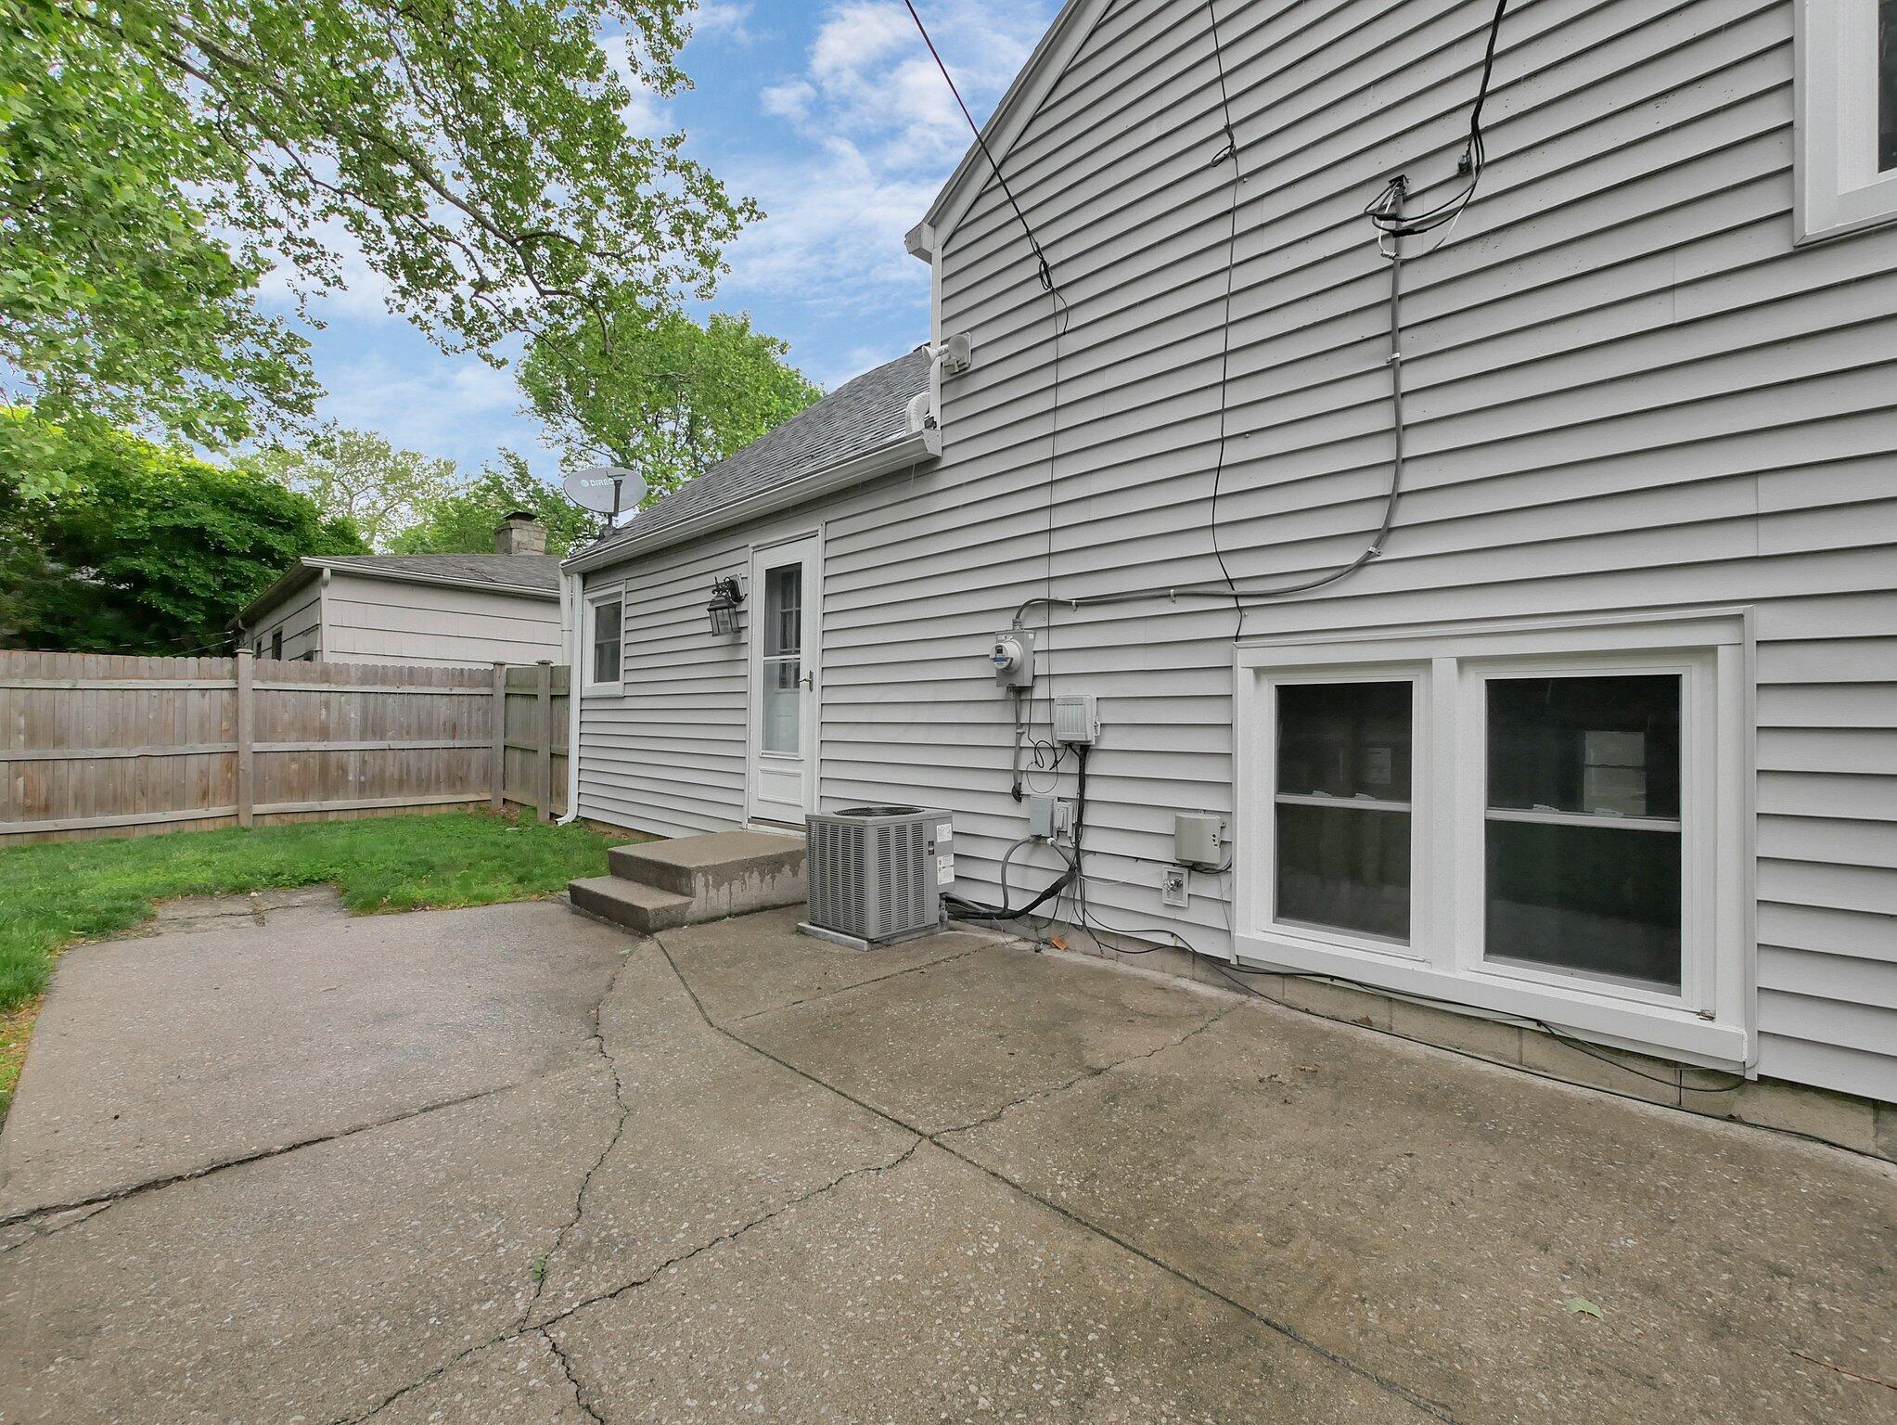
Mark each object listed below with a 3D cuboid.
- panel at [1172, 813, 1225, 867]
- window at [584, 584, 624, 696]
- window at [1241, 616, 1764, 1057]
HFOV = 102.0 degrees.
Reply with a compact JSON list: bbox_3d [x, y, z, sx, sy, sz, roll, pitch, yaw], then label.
[{"bbox_3d":[1.137,0.567,3.453,0.212,0.215,0.080,0,-2,43],"label":"panel"},{"bbox_3d":[-3.568,-0.729,7.982,0.980,1.150,0.110,0,-1,43],"label":"window"},{"bbox_3d":[1.829,0.377,2.833,1.540,1.370,0.120,0,-1,43],"label":"window"}]

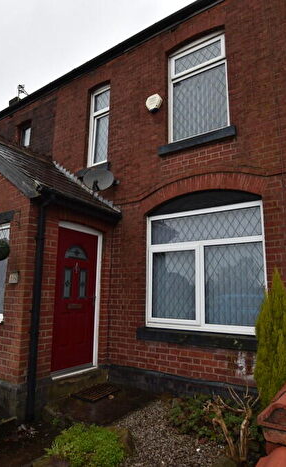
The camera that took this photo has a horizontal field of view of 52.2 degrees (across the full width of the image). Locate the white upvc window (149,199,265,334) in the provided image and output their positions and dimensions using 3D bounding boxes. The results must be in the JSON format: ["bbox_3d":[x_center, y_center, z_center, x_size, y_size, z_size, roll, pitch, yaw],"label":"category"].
[{"bbox_3d":[0.823,0.489,4.111,1.750,1.680,0.100,-6,-13,33],"label":"white upvc window"}]

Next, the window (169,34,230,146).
[{"bbox_3d":[0.891,-2.294,4.659,0.990,1.720,0.100,-6,-13,33],"label":"window"}]

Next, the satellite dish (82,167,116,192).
[{"bbox_3d":[-0.763,-0.938,5.020,0.530,0.440,0.280,0,-11,3],"label":"satellite dish"}]

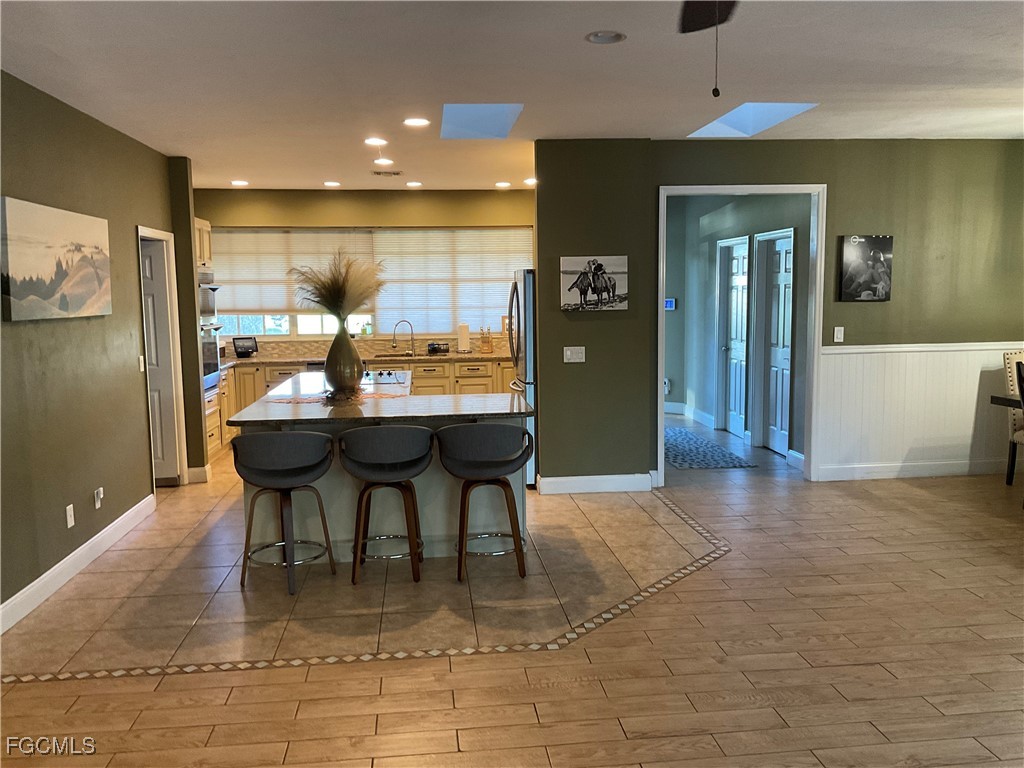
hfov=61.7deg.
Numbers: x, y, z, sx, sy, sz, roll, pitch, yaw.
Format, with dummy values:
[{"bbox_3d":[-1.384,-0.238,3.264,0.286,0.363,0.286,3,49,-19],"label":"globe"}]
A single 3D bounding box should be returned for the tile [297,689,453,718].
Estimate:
[{"bbox_3d":[-0.531,1.263,3.366,0.602,0.010,0.154,-2,6,-6],"label":"tile"}]

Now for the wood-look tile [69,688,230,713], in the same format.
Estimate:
[{"bbox_3d":[-1.439,1.271,3.430,0.602,0.010,0.154,-2,6,-6],"label":"wood-look tile"}]

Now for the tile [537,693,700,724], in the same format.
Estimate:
[{"bbox_3d":[0.397,1.254,3.305,0.602,0.010,0.154,-2,6,-6],"label":"tile"}]

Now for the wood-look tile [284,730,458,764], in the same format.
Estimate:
[{"bbox_3d":[-0.494,1.296,3.057,0.602,0.010,0.154,-2,6,-6],"label":"wood-look tile"}]

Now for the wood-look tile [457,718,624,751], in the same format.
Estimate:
[{"bbox_3d":[0.107,1.289,3.147,0.606,0.011,0.153,-2,7,-6],"label":"wood-look tile"}]

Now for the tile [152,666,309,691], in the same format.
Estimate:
[{"bbox_3d":[-1.173,1.250,3.626,0.607,0.010,0.153,-2,6,-6],"label":"tile"}]

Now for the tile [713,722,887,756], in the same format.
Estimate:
[{"bbox_3d":[1.038,1.281,3.091,0.606,0.011,0.153,-2,7,-6],"label":"tile"}]

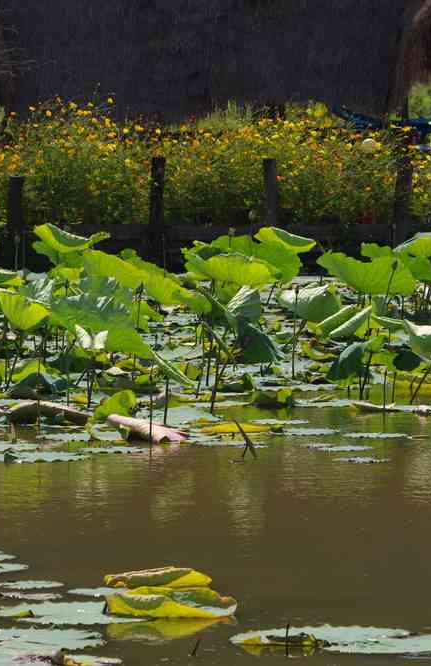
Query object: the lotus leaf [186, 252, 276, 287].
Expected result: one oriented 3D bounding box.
[{"bbox_3d":[0.098,-0.388,30.476,0.549,0.180,0.494,0,3,0],"label":"lotus leaf"}]

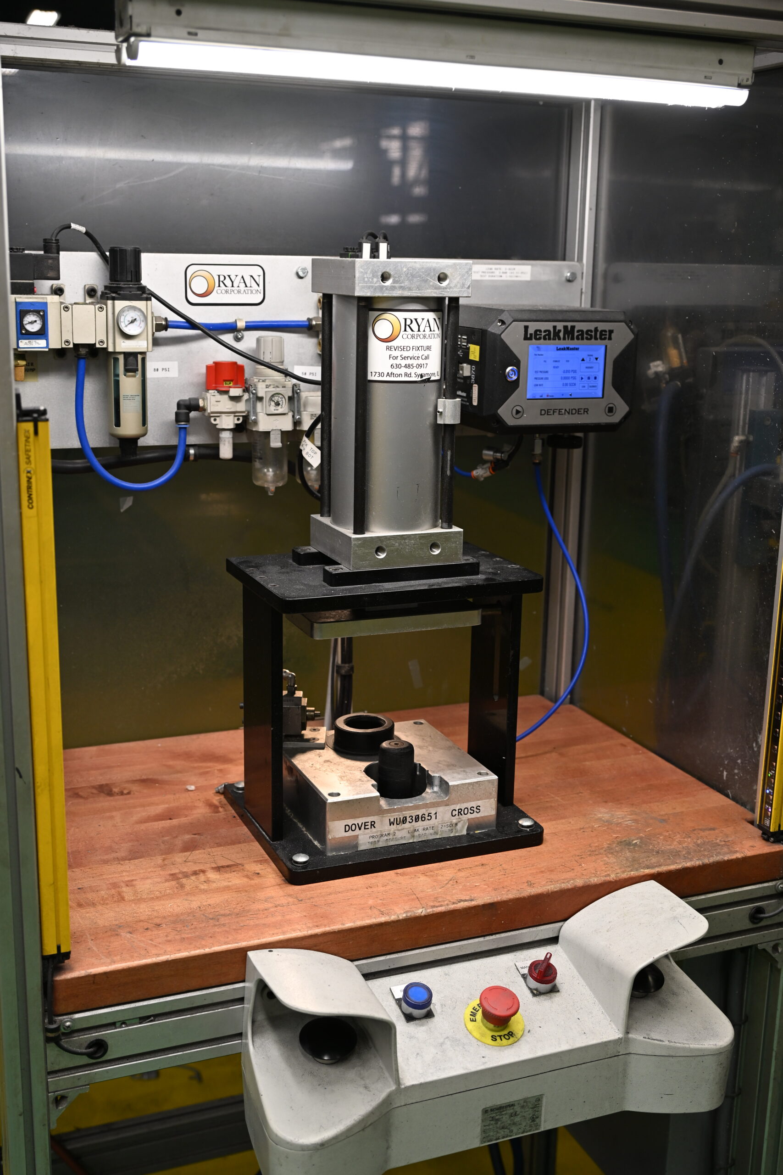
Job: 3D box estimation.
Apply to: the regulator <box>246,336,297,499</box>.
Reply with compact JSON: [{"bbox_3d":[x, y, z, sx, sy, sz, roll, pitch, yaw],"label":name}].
[{"bbox_3d":[-0.153,-0.218,1.711,0.054,0.200,0.066,-4,14,-19],"label":"regulator"}]

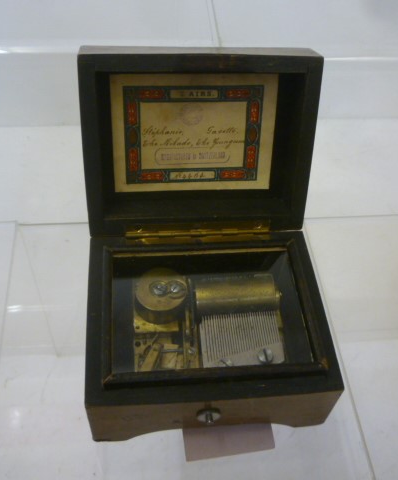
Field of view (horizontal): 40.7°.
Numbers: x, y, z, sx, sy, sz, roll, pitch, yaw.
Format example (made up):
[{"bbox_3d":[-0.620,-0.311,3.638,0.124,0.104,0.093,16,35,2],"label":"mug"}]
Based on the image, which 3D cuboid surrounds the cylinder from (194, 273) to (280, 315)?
[{"bbox_3d":[0.020,0.031,0.294,0.043,0.021,0.021,-2,52,-7],"label":"cylinder"}]

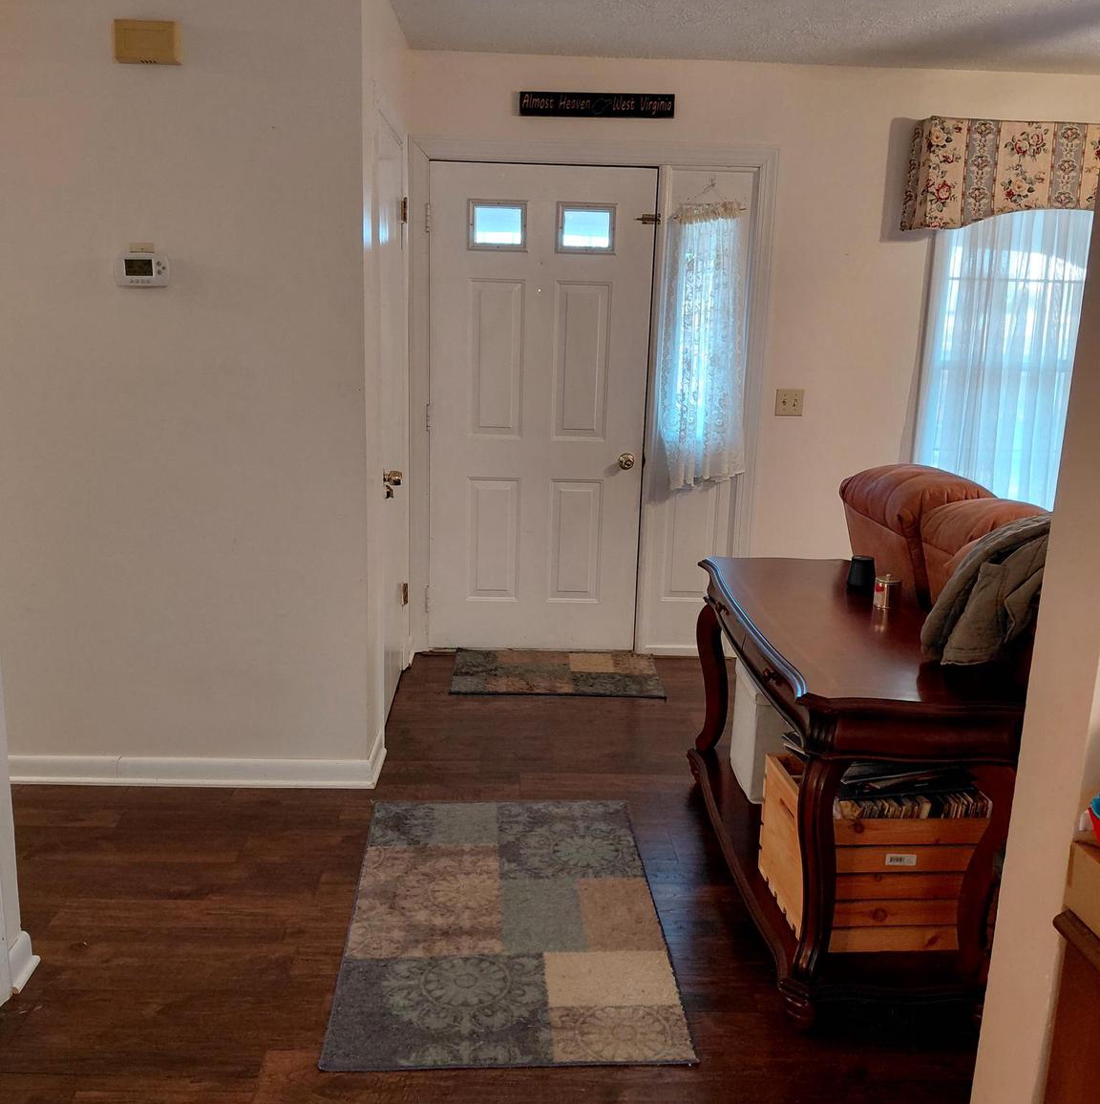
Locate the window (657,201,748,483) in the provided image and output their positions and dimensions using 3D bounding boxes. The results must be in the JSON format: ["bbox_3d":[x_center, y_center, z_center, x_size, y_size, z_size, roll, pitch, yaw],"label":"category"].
[{"bbox_3d":[0.641,-0.841,4.386,0.340,1.165,0.055,1,13,-2],"label":"window"}]

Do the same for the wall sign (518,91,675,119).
[{"bbox_3d":[0.189,-1.758,4.175,0.606,0.091,0.022,1,13,-2],"label":"wall sign"}]

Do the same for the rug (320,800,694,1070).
[{"bbox_3d":[-0.114,0.906,2.710,0.768,0.012,1.165,1,13,-4],"label":"rug"}]

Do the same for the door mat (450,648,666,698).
[{"bbox_3d":[0.026,0.508,4.431,0.860,0.012,0.530,2,13,-1],"label":"door mat"}]

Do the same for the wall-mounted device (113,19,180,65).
[{"bbox_3d":[-1.075,-1.362,2.834,0.165,0.100,0.050,1,13,-2],"label":"wall-mounted device"}]

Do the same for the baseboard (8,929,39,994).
[{"bbox_3d":[-1.180,0.910,2.375,0.030,0.097,0.135,1,13,-2],"label":"baseboard"}]

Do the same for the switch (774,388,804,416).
[{"bbox_3d":[1.012,-0.629,4.470,0.113,0.113,0.010,1,13,-2],"label":"switch"}]

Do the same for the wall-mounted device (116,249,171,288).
[{"bbox_3d":[-1.141,-0.791,2.975,0.137,0.095,0.033,1,13,-2],"label":"wall-mounted device"}]

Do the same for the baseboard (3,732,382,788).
[{"bbox_3d":[-1.155,0.660,3.447,1.200,0.097,0.265,1,13,-2],"label":"baseboard"}]

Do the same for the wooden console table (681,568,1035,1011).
[{"bbox_3d":[0.722,0.530,2.802,0.510,0.750,1.270,1,13,-2],"label":"wooden console table"}]

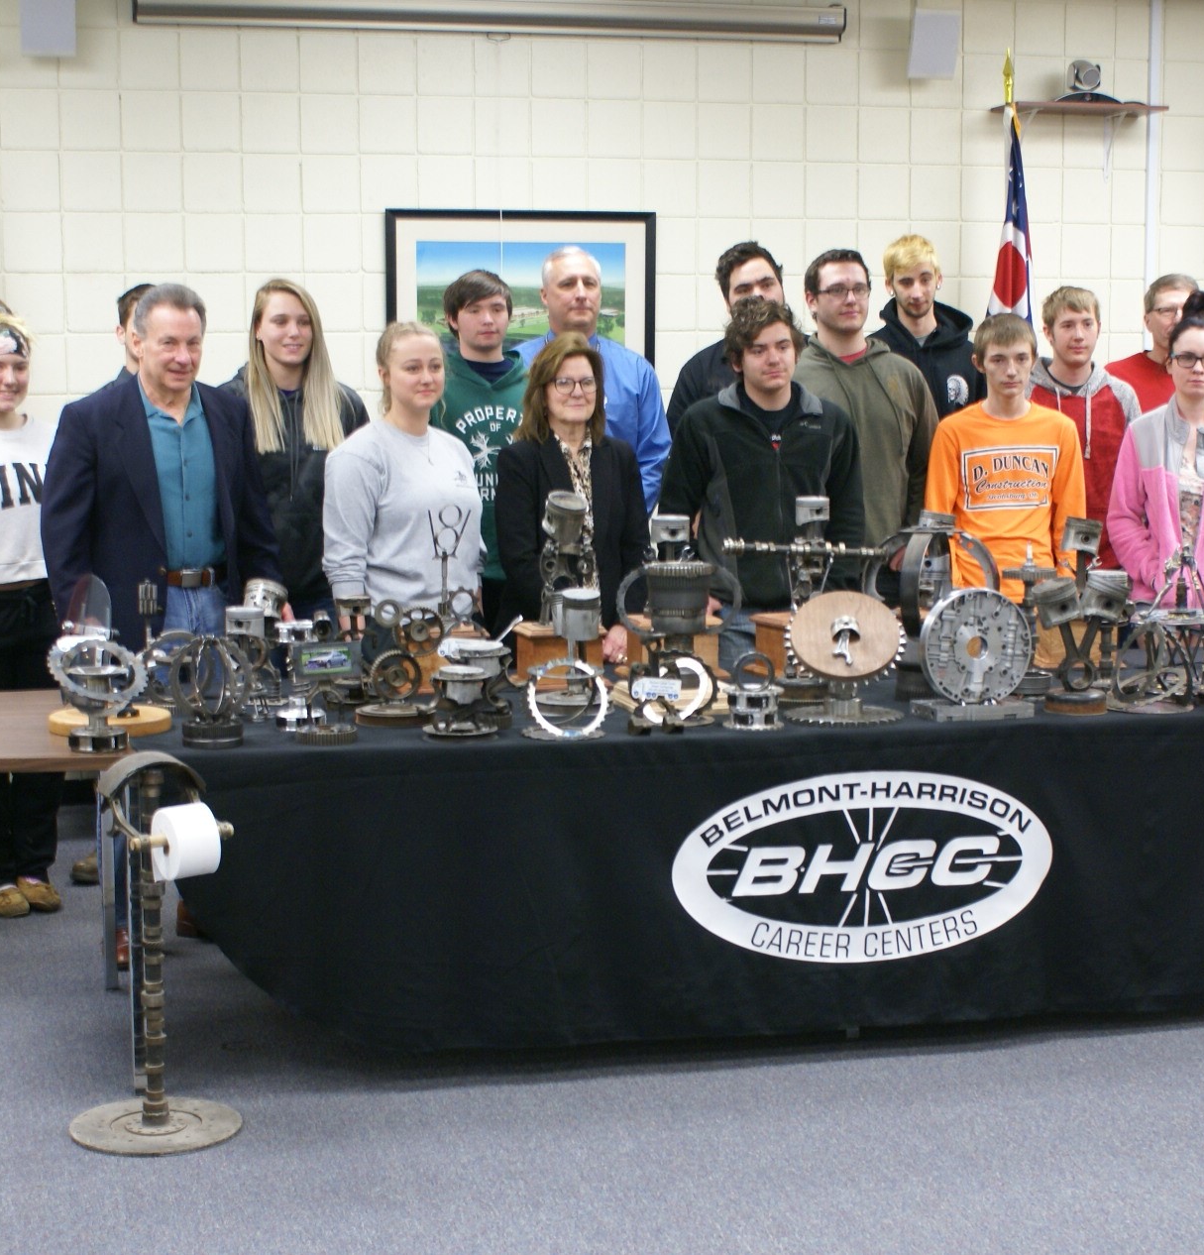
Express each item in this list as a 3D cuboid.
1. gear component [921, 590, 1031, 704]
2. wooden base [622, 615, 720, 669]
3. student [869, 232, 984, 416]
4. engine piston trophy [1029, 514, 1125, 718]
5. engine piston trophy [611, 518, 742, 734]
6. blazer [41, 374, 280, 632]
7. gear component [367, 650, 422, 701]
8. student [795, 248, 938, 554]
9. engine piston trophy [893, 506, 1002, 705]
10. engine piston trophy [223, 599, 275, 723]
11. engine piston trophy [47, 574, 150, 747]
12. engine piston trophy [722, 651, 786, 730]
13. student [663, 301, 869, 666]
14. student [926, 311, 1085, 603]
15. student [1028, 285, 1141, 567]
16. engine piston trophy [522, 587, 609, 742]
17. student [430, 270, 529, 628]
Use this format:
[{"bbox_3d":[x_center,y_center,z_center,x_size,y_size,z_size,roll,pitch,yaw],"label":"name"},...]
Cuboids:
[{"bbox_3d":[0.895,0.046,5.250,0.277,0.277,0.060,-2,8,-16],"label":"gear component"},{"bbox_3d":[0.178,0.050,5.596,0.235,0.150,0.205,-2,7,-14],"label":"wooden base"},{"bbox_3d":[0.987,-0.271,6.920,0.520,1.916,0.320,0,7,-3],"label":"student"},{"bbox_3d":[1.153,-0.028,5.288,0.220,0.460,0.160,0,8,-3],"label":"engine piston trophy"},{"bbox_3d":[0.178,-0.030,5.144,0.295,0.458,0.230,-1,7,-8],"label":"engine piston trophy"},{"bbox_3d":[-1.149,-0.295,5.720,0.560,0.730,0.330,-3,9,-24],"label":"blazer"},{"bbox_3d":[-0.493,0.113,5.200,0.126,0.126,0.035,-3,8,-22],"label":"gear component"},{"bbox_3d":[0.830,-0.226,6.900,0.520,1.890,0.320,0,8,-3],"label":"student"},{"bbox_3d":[0.794,-0.054,5.207,0.315,0.451,0.300,3,8,20],"label":"engine piston trophy"},{"bbox_3d":[-0.845,0.076,5.237,0.135,0.265,0.140,-1,8,-5],"label":"engine piston trophy"},{"bbox_3d":[-1.075,0.070,4.651,0.210,0.357,0.190,-2,7,-14],"label":"engine piston trophy"},{"bbox_3d":[0.344,0.140,4.961,0.137,0.168,0.130,-1,7,-6],"label":"engine piston trophy"},{"bbox_3d":[0.442,-0.046,6.108,0.550,1.714,0.320,-2,8,-10],"label":"student"},{"bbox_3d":[1.156,-0.059,6.337,0.455,1.675,0.290,0,7,4],"label":"student"},{"bbox_3d":[1.420,-0.152,6.660,0.500,1.745,0.310,-1,7,-8],"label":"student"},{"bbox_3d":[-0.083,0.071,5.062,0.200,0.320,0.210,-2,8,-12],"label":"engine piston trophy"},{"bbox_3d":[-0.353,-0.177,6.800,0.500,1.820,0.300,-2,8,-12],"label":"student"}]

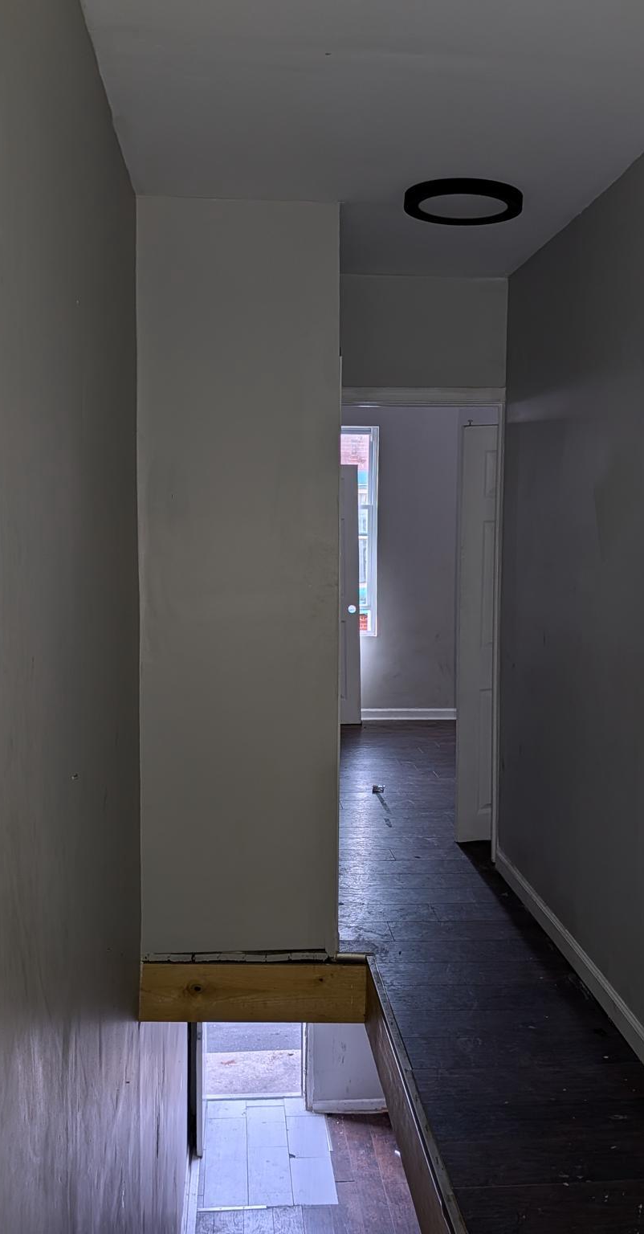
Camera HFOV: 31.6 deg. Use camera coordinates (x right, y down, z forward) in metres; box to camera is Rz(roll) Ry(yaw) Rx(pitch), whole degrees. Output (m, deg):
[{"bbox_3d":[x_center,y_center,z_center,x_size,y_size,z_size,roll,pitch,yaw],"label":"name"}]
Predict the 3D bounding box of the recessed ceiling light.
[{"bbox_3d":[0.444,-1.299,3.572,0.366,0.042,0.366,-1,4,-4],"label":"recessed ceiling light"}]

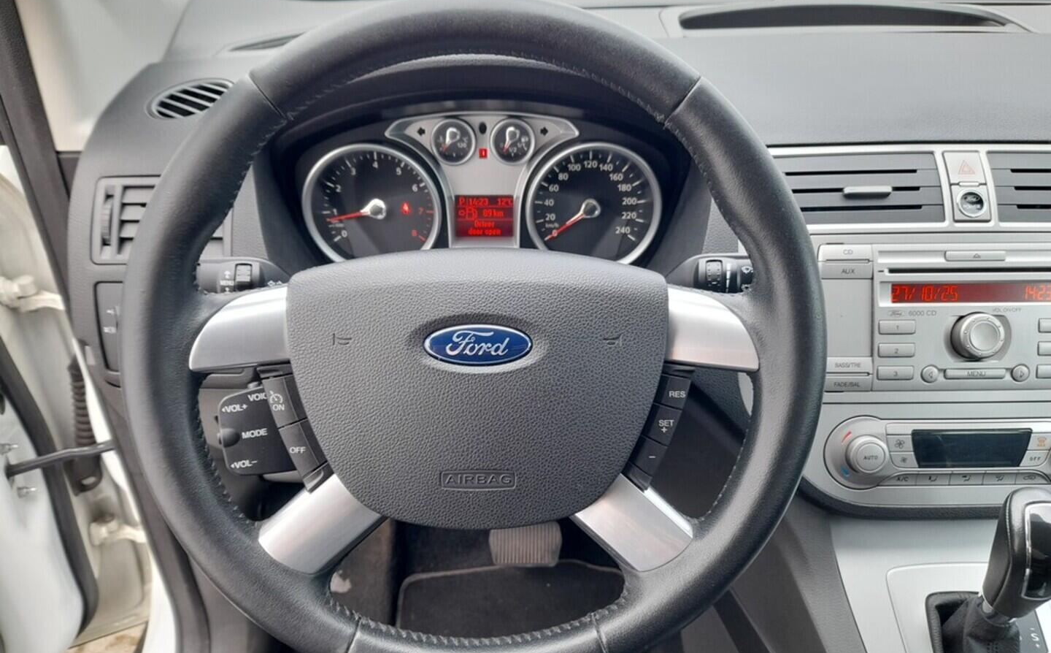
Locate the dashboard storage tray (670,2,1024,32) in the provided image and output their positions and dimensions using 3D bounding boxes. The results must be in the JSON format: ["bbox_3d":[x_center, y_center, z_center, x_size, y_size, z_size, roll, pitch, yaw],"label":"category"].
[{"bbox_3d":[0.352,-0.336,0.825,0.375,0.036,0.060,0,24,0],"label":"dashboard storage tray"}]

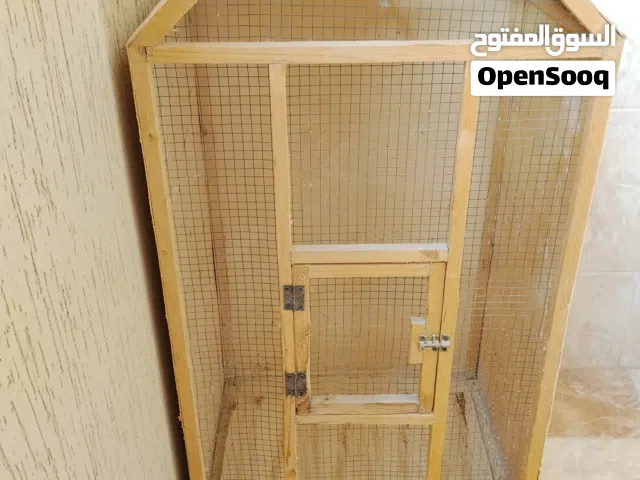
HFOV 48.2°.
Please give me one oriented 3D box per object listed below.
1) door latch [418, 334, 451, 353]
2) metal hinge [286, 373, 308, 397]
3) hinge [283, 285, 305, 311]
[{"bbox_3d":[0.173,0.156,1.075,0.047,0.029,0.013,-1,28,-1],"label":"door latch"},{"bbox_3d":[-0.037,0.226,1.114,0.032,0.045,0.006,-1,28,-1],"label":"metal hinge"},{"bbox_3d":[-0.037,0.085,1.038,0.030,0.044,0.006,-1,28,-1],"label":"hinge"}]

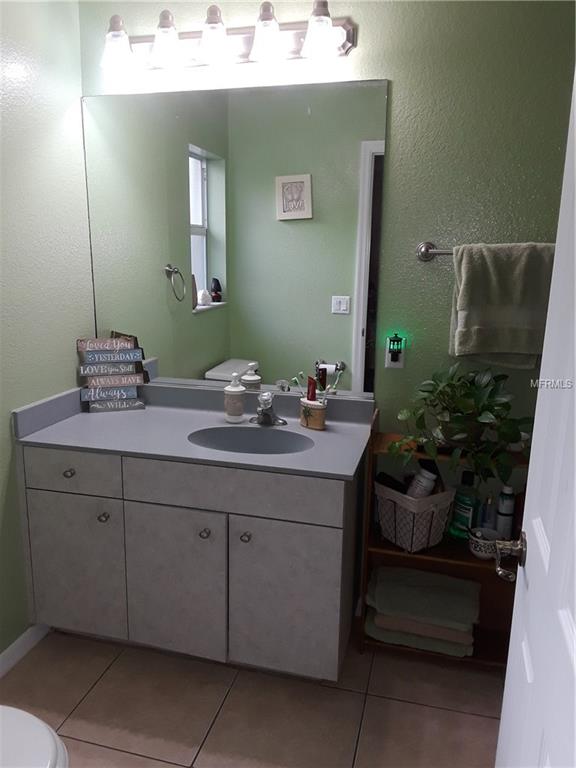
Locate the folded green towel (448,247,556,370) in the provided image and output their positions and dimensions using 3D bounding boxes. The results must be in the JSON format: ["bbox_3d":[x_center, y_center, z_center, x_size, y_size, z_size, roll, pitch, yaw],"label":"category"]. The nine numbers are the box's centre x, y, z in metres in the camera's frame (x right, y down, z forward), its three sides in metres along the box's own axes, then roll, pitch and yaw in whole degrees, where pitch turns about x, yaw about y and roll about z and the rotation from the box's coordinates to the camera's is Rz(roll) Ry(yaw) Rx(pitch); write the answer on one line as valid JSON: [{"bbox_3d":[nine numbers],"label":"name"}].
[{"bbox_3d":[0.726,-0.271,2.125,0.330,0.415,0.075,4,13,14],"label":"folded green towel"}]

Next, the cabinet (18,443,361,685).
[{"bbox_3d":[-0.318,0.581,2.374,1.145,0.795,0.540,4,13,14],"label":"cabinet"}]

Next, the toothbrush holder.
[{"bbox_3d":[0.098,0.117,2.352,0.073,0.092,0.115,-9,16,-39],"label":"toothbrush holder"}]

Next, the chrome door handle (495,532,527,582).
[{"bbox_3d":[0.409,0.318,1.140,0.058,0.072,0.140,4,13,14],"label":"chrome door handle"}]

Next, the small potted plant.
[{"bbox_3d":[0.586,0.120,2.120,0.485,0.375,0.340,4,13,14],"label":"small potted plant"}]

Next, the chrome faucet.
[{"bbox_3d":[-0.082,0.100,2.323,0.148,0.132,0.145,4,13,14],"label":"chrome faucet"}]

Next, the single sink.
[{"bbox_3d":[-0.131,0.260,2.200,0.454,0.130,0.308,4,13,14],"label":"single sink"}]

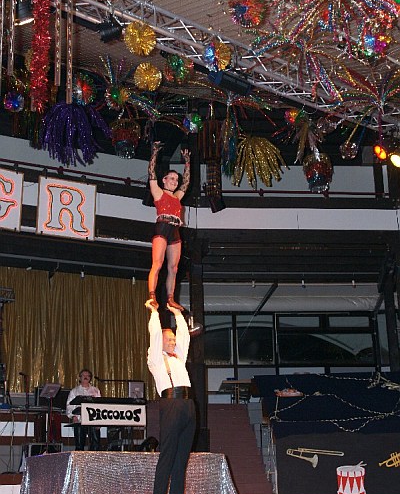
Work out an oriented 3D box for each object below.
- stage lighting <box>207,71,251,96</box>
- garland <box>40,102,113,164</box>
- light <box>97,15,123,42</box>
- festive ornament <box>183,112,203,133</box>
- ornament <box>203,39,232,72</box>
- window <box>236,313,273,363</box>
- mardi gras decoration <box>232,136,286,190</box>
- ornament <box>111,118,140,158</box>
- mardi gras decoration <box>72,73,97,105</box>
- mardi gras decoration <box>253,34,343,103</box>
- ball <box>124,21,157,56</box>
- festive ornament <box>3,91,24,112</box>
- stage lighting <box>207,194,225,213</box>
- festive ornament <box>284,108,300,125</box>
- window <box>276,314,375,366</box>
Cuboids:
[{"bbox_3d":[0.334,-1.799,8.200,0.450,0.250,0.230,7,-17,-29],"label":"stage lighting"},{"bbox_3d":[-1.179,-1.065,7.100,0.620,0.580,0.580,-1,-15,0],"label":"garland"},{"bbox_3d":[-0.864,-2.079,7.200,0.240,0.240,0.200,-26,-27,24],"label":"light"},{"bbox_3d":[-0.089,-1.478,8.900,0.240,0.250,0.240,-1,-15,0],"label":"festive ornament"},{"bbox_3d":[0.177,-1.941,7.600,0.300,0.310,0.290,-1,-15,0],"label":"ornament"},{"bbox_3d":[1.061,1.758,14.332,0.740,1.000,0.120,0,-17,-5],"label":"window"},{"bbox_3d":[0.651,-0.924,8.200,0.580,0.560,0.540,-1,-15,0],"label":"mardi gras decoration"},{"bbox_3d":[-0.914,-1.331,9.200,0.330,0.480,0.330,-1,-17,0],"label":"ornament"},{"bbox_3d":[-1.119,-1.512,7.200,0.280,0.300,0.270,-1,-15,0],"label":"mardi gras decoration"},{"bbox_3d":[1.040,-1.904,8.000,0.860,0.550,0.800,-1,-15,0],"label":"mardi gras decoration"},{"bbox_3d":[-0.563,-1.974,7.100,0.310,0.310,0.310,-1,-17,0],"label":"ball"},{"bbox_3d":[-2.431,-1.901,9.800,0.260,0.260,0.260,-1,-17,0],"label":"festive ornament"},{"bbox_3d":[0.233,-0.591,10.300,0.200,0.240,0.200,-22,-21,8],"label":"stage lighting"},{"bbox_3d":[1.339,-1.879,10.800,0.250,0.250,0.250,-1,-17,0],"label":"festive ornament"},{"bbox_3d":[2.417,1.781,14.440,1.920,1.030,0.120,0,-17,-5],"label":"window"}]

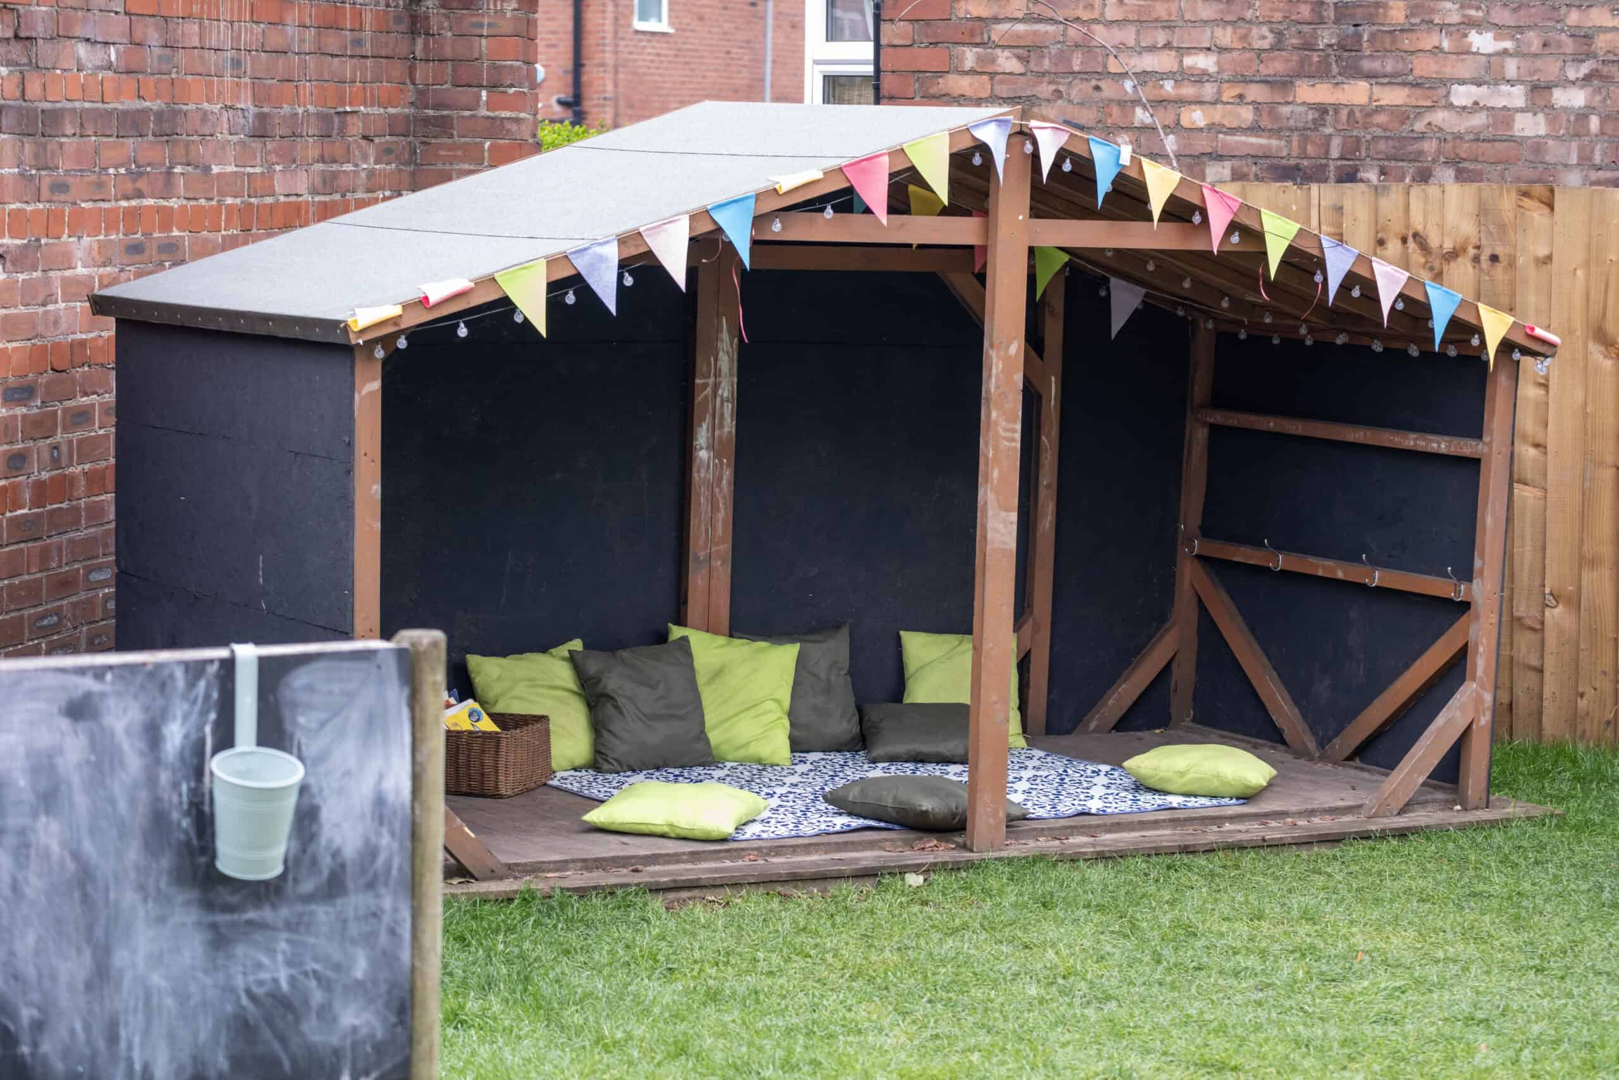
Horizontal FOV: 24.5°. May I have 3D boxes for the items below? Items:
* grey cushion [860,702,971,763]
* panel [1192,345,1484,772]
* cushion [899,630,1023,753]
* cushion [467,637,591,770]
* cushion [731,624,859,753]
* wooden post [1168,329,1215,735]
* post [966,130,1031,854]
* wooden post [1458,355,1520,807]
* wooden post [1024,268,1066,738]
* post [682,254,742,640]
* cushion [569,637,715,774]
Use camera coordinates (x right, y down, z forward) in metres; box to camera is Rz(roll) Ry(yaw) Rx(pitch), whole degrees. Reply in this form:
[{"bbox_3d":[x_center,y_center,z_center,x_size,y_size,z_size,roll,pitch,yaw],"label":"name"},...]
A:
[{"bbox_3d":[0.304,0.520,10.033,0.341,0.095,0.304,1,21,-10],"label":"grey cushion"},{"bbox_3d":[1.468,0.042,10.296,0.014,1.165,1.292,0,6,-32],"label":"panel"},{"bbox_3d":[0.422,0.409,10.212,0.336,0.334,0.110,1,-22,-16],"label":"cushion"},{"bbox_3d":[-0.721,0.428,9.535,0.331,0.331,0.110,-4,-20,-24],"label":"cushion"},{"bbox_3d":[-0.037,0.398,9.966,0.357,0.350,0.110,-1,-19,-21],"label":"cushion"},{"bbox_3d":[1.101,-0.033,10.799,0.065,1.145,0.040,-1,6,-32],"label":"wooden post"},{"bbox_3d":[0.455,-0.109,8.886,0.089,1.712,0.040,-1,6,-32],"label":"post"},{"bbox_3d":[1.771,0.117,9.745,0.063,1.181,0.039,0,6,-32],"label":"wooden post"},{"bbox_3d":[0.654,-0.106,10.508,0.064,1.312,0.040,-1,6,-32],"label":"wooden post"},{"bbox_3d":[-0.259,-0.188,9.919,0.127,1.522,0.040,-2,7,-32],"label":"post"},{"bbox_3d":[-0.430,0.429,9.672,0.340,0.342,0.110,-3,-21,-26],"label":"cushion"}]

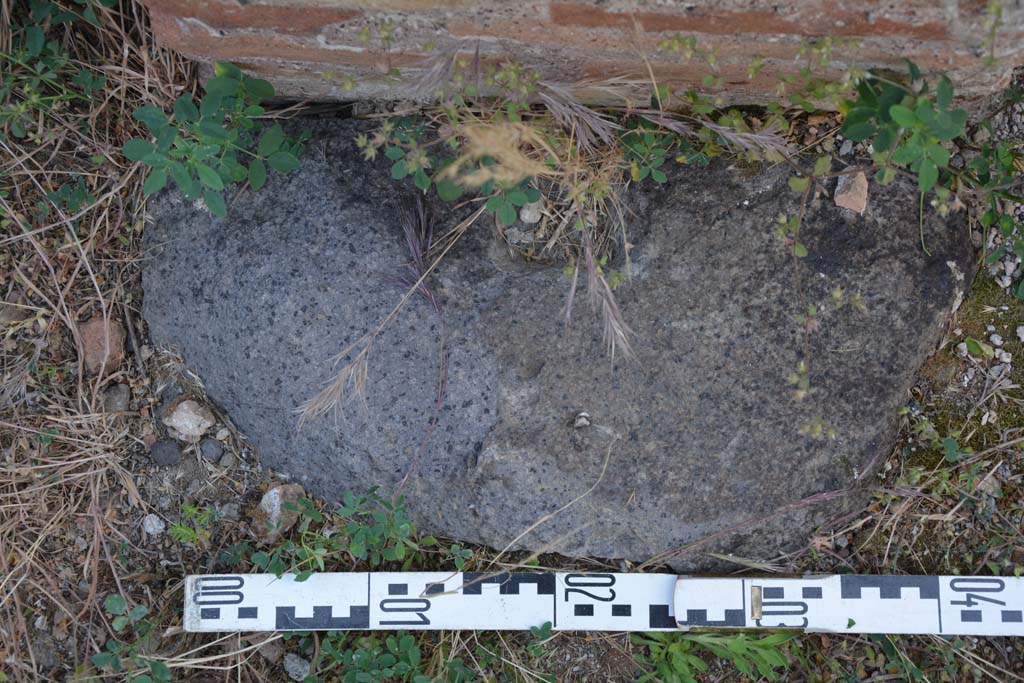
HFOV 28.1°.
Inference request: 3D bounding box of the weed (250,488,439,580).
[{"bbox_3d":[-0.089,0.105,1.108,0.100,0.042,0.046,0,76,3],"label":"weed"}]

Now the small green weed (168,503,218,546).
[{"bbox_3d":[-0.174,0.100,1.118,0.026,0.018,0.023,0,76,3],"label":"small green weed"}]

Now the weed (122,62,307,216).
[{"bbox_3d":[-0.161,-0.110,1.125,0.098,0.080,0.072,0,76,3],"label":"weed"}]

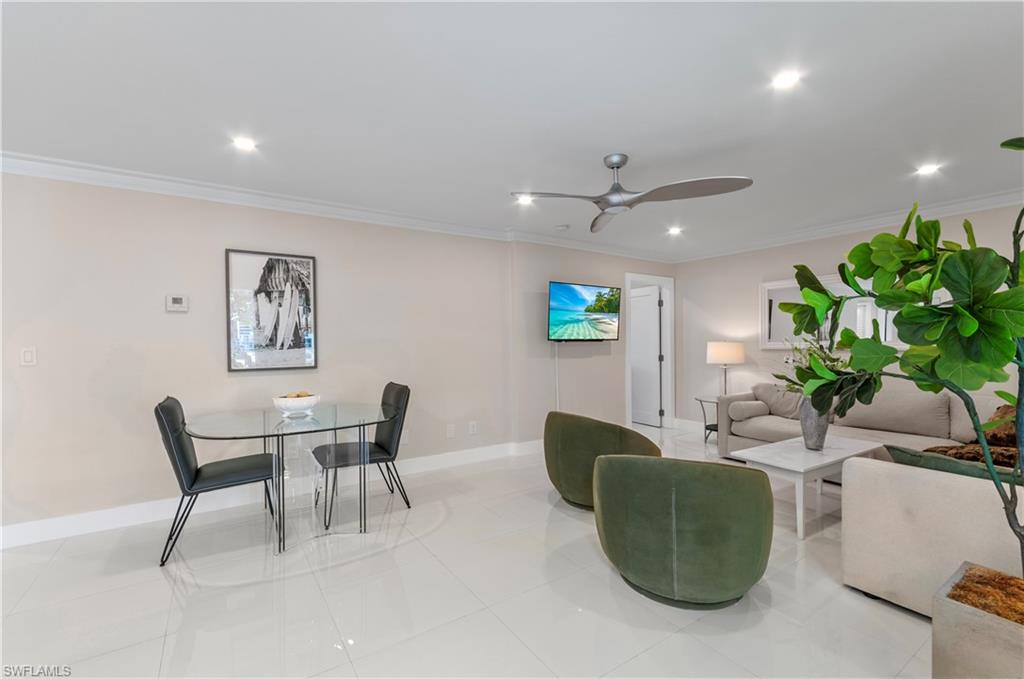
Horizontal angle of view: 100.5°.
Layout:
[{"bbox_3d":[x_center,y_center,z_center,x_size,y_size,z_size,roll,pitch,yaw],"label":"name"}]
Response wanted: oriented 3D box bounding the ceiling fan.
[{"bbox_3d":[0.674,-0.997,2.873,1.400,0.375,1.300,-1,0,0],"label":"ceiling fan"}]

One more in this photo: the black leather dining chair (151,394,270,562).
[{"bbox_3d":[-1.847,0.829,2.745,0.630,0.920,0.460,-1,0,-32],"label":"black leather dining chair"}]

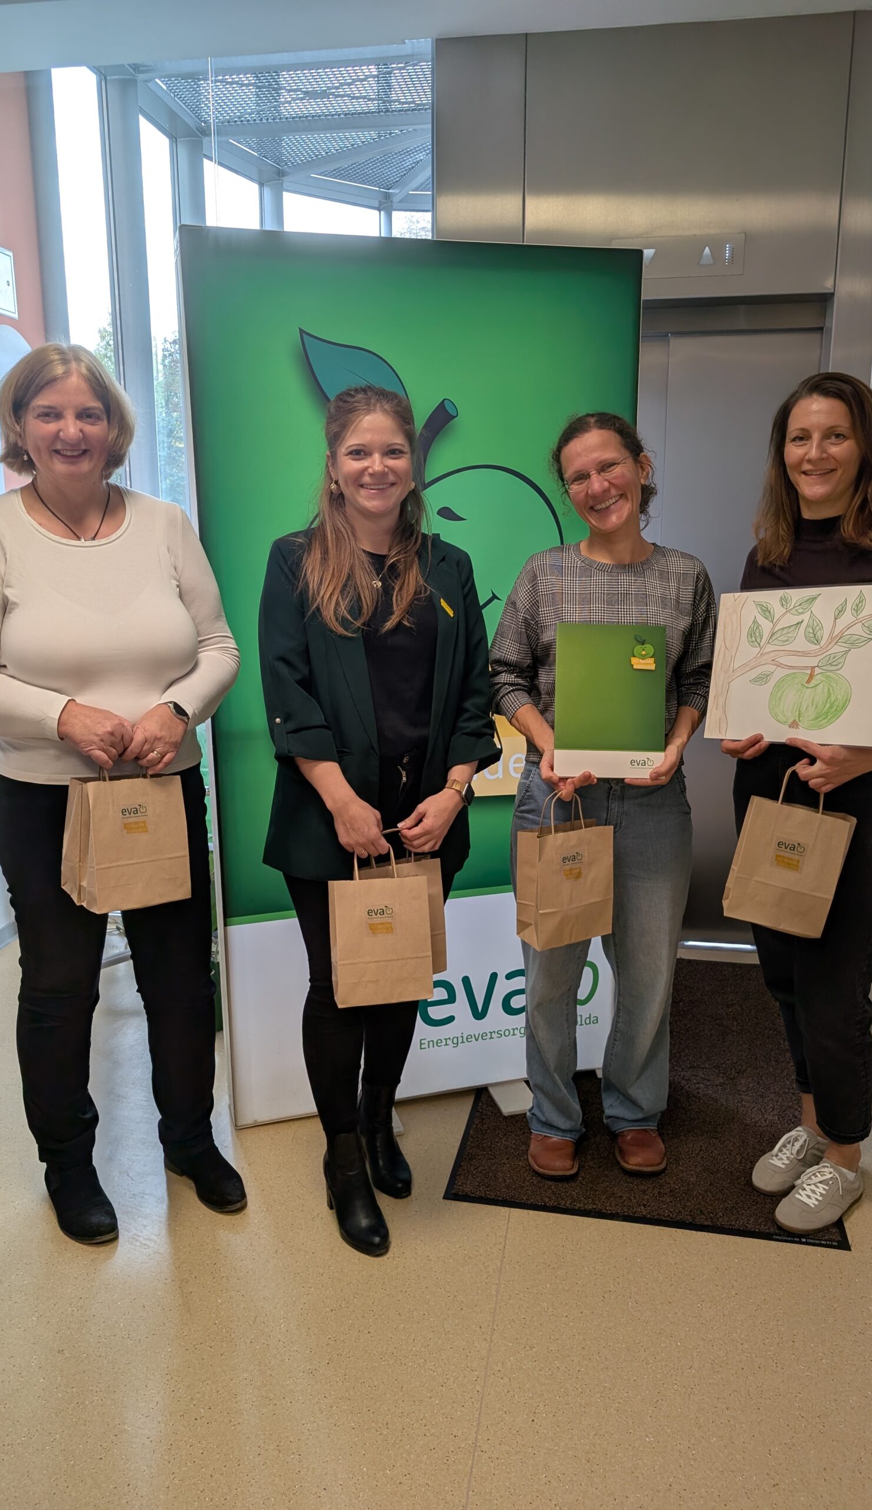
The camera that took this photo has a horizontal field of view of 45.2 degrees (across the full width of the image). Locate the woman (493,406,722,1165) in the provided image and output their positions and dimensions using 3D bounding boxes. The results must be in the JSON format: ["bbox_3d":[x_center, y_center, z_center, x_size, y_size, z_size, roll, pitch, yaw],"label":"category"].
[{"bbox_3d":[0.351,0.130,2.260,0.480,1.640,0.380,1,11,5],"label":"woman"}]

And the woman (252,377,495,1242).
[{"bbox_3d":[-0.112,0.146,2.080,0.490,1.685,0.410,-3,12,-15],"label":"woman"}]

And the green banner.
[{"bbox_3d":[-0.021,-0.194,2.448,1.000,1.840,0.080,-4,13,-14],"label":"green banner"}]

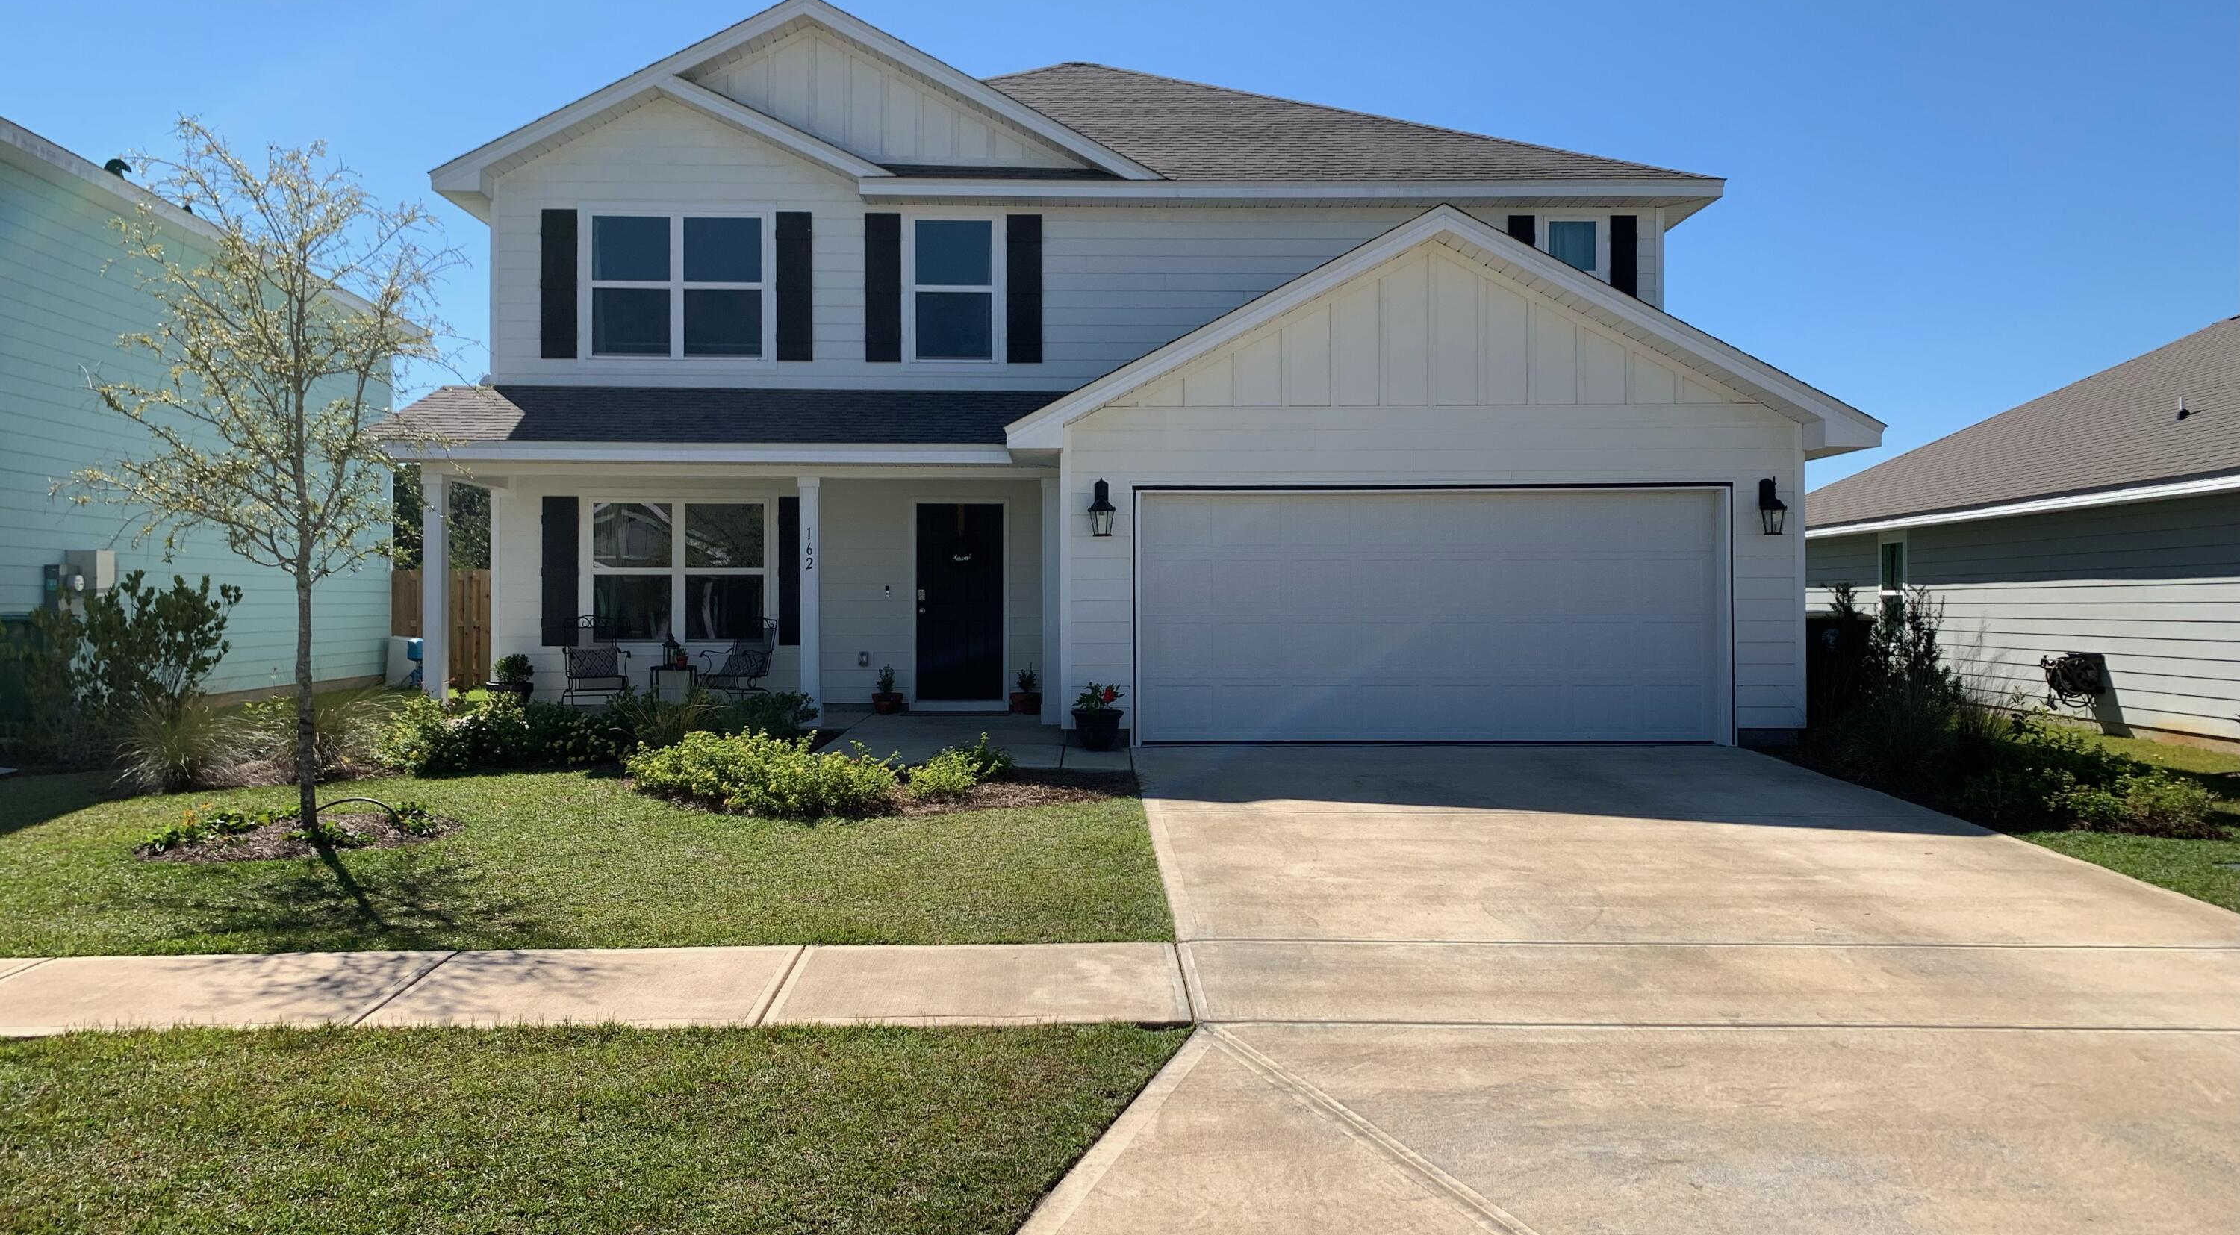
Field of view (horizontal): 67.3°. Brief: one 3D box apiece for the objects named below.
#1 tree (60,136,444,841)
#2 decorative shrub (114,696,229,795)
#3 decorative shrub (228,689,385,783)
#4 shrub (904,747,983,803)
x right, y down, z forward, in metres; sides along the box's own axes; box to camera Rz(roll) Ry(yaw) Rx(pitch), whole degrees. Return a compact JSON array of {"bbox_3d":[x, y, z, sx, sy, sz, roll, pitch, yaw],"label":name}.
[{"bbox_3d":[-5.209,-0.865,10.200,2.323,4.329,2.200,0,0,0],"label":"tree"},{"bbox_3d":[-6.725,0.895,11.950,0.808,0.708,0.820,0,0,0],"label":"decorative shrub"},{"bbox_3d":[-5.949,0.864,12.300,1.139,0.691,1.000,0,0,0],"label":"decorative shrub"},{"bbox_3d":[-1.182,1.053,11.250,0.527,0.363,0.500,0,0,0],"label":"shrub"}]

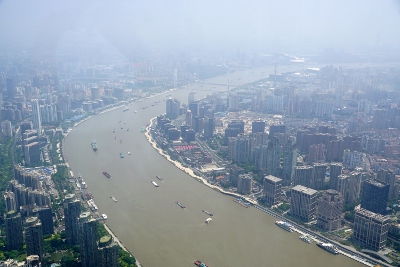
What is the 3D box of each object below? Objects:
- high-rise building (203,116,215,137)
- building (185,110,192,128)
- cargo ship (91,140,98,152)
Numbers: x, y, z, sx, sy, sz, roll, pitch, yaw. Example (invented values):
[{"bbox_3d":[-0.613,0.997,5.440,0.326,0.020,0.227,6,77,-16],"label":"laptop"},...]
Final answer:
[{"bbox_3d":[44.030,-32.340,2096.670,29.000,89.000,29.000,13,19,40],"label":"high-rise building"},{"bbox_3d":[-55.130,-65.070,2191.510,22.000,103.000,22.000,6,16,19],"label":"building"},{"bbox_3d":[-436.470,52.010,1802.620,18.000,21.000,96.000,-4,16,-15],"label":"cargo ship"}]

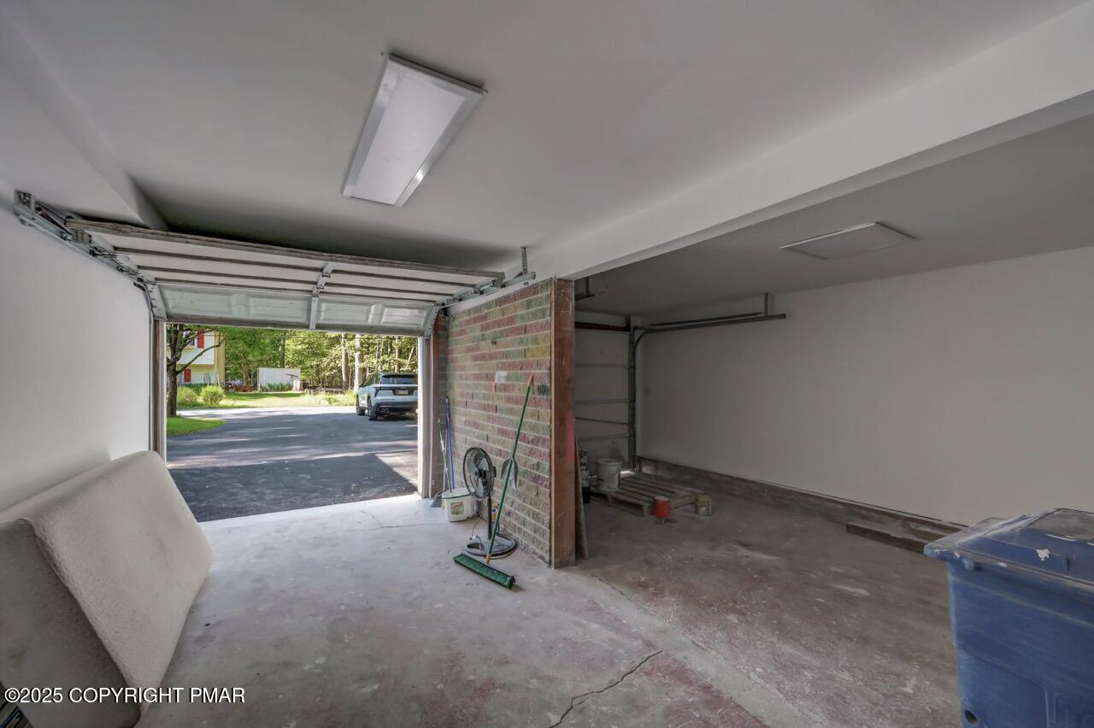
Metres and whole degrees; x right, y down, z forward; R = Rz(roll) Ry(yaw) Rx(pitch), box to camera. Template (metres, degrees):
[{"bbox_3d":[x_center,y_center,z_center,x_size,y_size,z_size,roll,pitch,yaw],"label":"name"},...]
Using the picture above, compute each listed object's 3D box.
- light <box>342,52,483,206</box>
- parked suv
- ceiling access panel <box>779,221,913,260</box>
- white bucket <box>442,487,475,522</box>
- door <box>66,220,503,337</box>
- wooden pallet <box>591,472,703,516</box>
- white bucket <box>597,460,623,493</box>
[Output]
[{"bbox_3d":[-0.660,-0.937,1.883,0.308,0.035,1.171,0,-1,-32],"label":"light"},{"bbox_3d":[-6.532,1.282,17.759,2.020,1.790,5.150,0,-1,-31],"label":"parked suv"},{"bbox_3d":[2.200,-0.894,3.140,0.605,0.020,0.605,1,-2,-31],"label":"ceiling access panel"},{"bbox_3d":[-0.919,1.456,4.398,0.340,0.254,0.320,0,-1,-12],"label":"white bucket"},{"bbox_3d":[-1.948,-0.568,3.690,2.490,0.390,1.940,0,-1,-32],"label":"door"},{"bbox_3d":[1.087,1.515,5.010,0.962,0.130,1.050,0,-1,-36],"label":"wooden pallet"},{"bbox_3d":[0.702,1.270,4.838,0.300,0.360,0.300,0,-1,0],"label":"white bucket"}]

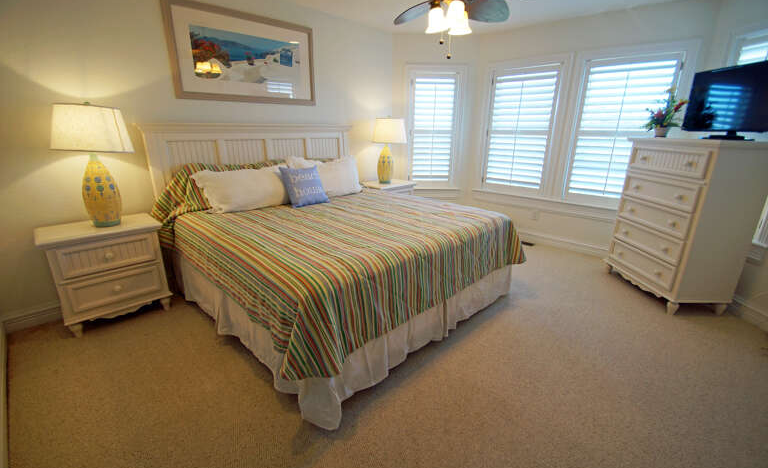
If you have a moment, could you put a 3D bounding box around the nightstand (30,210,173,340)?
[{"bbox_3d":[-2.051,0.283,2.416,0.651,0.707,0.452,-16,24,-42],"label":"nightstand"}]

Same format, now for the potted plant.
[{"bbox_3d":[2.461,-1.048,2.786,0.247,0.432,0.274,1,18,1],"label":"potted plant"}]

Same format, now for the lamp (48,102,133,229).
[{"bbox_3d":[-2.001,-0.472,2.242,0.418,0.838,0.418,-16,24,-42],"label":"lamp"}]

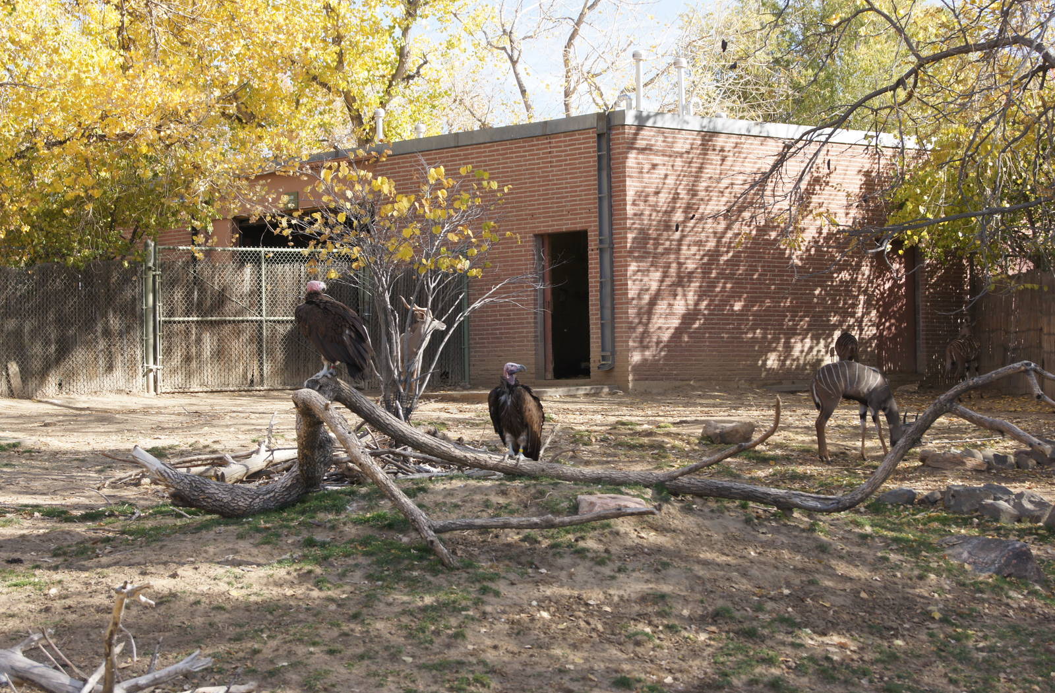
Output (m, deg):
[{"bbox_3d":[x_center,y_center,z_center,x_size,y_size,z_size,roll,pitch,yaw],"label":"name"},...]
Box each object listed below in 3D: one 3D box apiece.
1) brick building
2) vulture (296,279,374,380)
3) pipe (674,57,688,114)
[{"bbox_3d":[0.268,-1.215,41.615,7.850,4.001,12.300,0,-2,-42],"label":"brick building"},{"bbox_3d":[-1.653,-0.137,20.500,0.620,0.850,0.420,-1,-1,27],"label":"vulture"},{"bbox_3d":[2.349,-3.887,36.589,0.210,1.000,0.210,-1,-1,0],"label":"pipe"}]

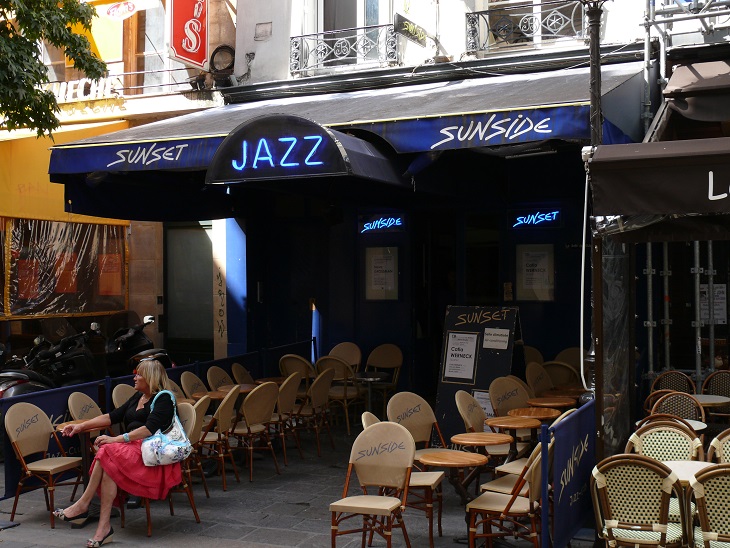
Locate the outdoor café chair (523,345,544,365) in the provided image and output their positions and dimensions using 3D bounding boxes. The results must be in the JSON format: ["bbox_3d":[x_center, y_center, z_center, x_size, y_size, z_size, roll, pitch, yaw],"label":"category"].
[{"bbox_3d":[1.855,1.364,11.360,0.540,0.930,0.570,0,1,23],"label":"outdoor café chair"}]

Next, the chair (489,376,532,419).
[{"bbox_3d":[1.500,1.477,8.780,0.460,0.930,0.560,-1,1,-33],"label":"chair"}]

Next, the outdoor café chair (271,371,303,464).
[{"bbox_3d":[-0.926,1.481,9.680,0.560,0.930,0.460,0,1,27],"label":"outdoor café chair"}]

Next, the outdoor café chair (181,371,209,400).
[{"bbox_3d":[-1.598,1.437,9.448,0.520,0.891,0.446,-1,0,20],"label":"outdoor café chair"}]

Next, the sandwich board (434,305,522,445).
[{"bbox_3d":[1.260,1.116,9.841,0.900,1.540,0.650,0,-1,37],"label":"sandwich board"}]

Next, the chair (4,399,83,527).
[{"bbox_3d":[-2.486,1.473,7.275,0.520,0.900,0.470,0,-1,26],"label":"chair"}]

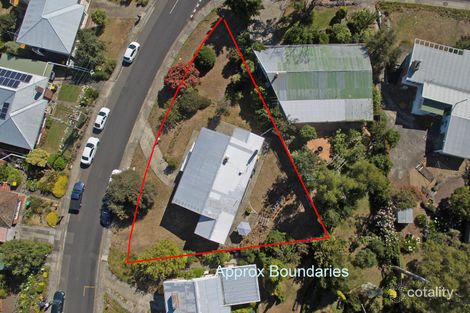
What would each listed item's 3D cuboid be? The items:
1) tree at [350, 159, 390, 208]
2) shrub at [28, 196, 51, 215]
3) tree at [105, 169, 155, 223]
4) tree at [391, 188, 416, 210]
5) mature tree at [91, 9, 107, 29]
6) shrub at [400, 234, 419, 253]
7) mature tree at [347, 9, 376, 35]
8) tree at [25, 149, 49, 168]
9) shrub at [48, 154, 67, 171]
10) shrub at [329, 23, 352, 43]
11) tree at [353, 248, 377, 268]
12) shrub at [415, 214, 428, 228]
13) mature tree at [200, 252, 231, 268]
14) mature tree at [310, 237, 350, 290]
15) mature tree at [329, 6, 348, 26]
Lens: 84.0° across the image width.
[{"bbox_3d":[22.010,4.140,42.400,6.300,6.000,6.800,0,90,0],"label":"tree"},{"bbox_3d":[-35.470,8.884,47.366,3.830,1.600,3.220,0,81,1],"label":"shrub"},{"bbox_3d":[-17.267,6.388,43.295,8.155,5.800,8.559,0,81,-1],"label":"tree"},{"bbox_3d":[26.909,6.866,41.743,3.610,3.200,3.470,0,81,1],"label":"tree"},{"bbox_3d":[-25.696,-26.140,49.376,2.864,3.200,3.419,0,81,-1],"label":"mature tree"},{"bbox_3d":[27.758,13.833,41.533,2.660,1.500,2.750,0,81,1],"label":"shrub"},{"bbox_3d":[24.358,-25.957,50.057,5.243,3.800,4.494,0,81,-1],"label":"mature tree"},{"bbox_3d":[-33.953,0.371,44.882,3.944,3.800,3.356,0,81,-1],"label":"tree"},{"bbox_3d":[-32.807,1.104,48.253,3.120,1.800,2.980,0,81,1],"label":"shrub"},{"bbox_3d":[18.040,-21.000,44.200,3.400,2.600,3.100,0,90,0],"label":"shrub"},{"bbox_3d":[21.998,17.310,44.354,3.905,2.000,3.323,0,81,-1],"label":"tree"},{"bbox_3d":[31.730,10.970,44.400,2.100,1.800,2.100,0,90,0],"label":"shrub"},{"bbox_3d":[-3.065,17.238,43.352,4.542,3.000,2.596,0,81,-1],"label":"mature tree"},{"bbox_3d":[14.432,16.155,39.713,5.600,6.500,7.650,0,81,1],"label":"mature tree"},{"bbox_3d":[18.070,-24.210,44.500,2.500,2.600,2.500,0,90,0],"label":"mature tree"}]

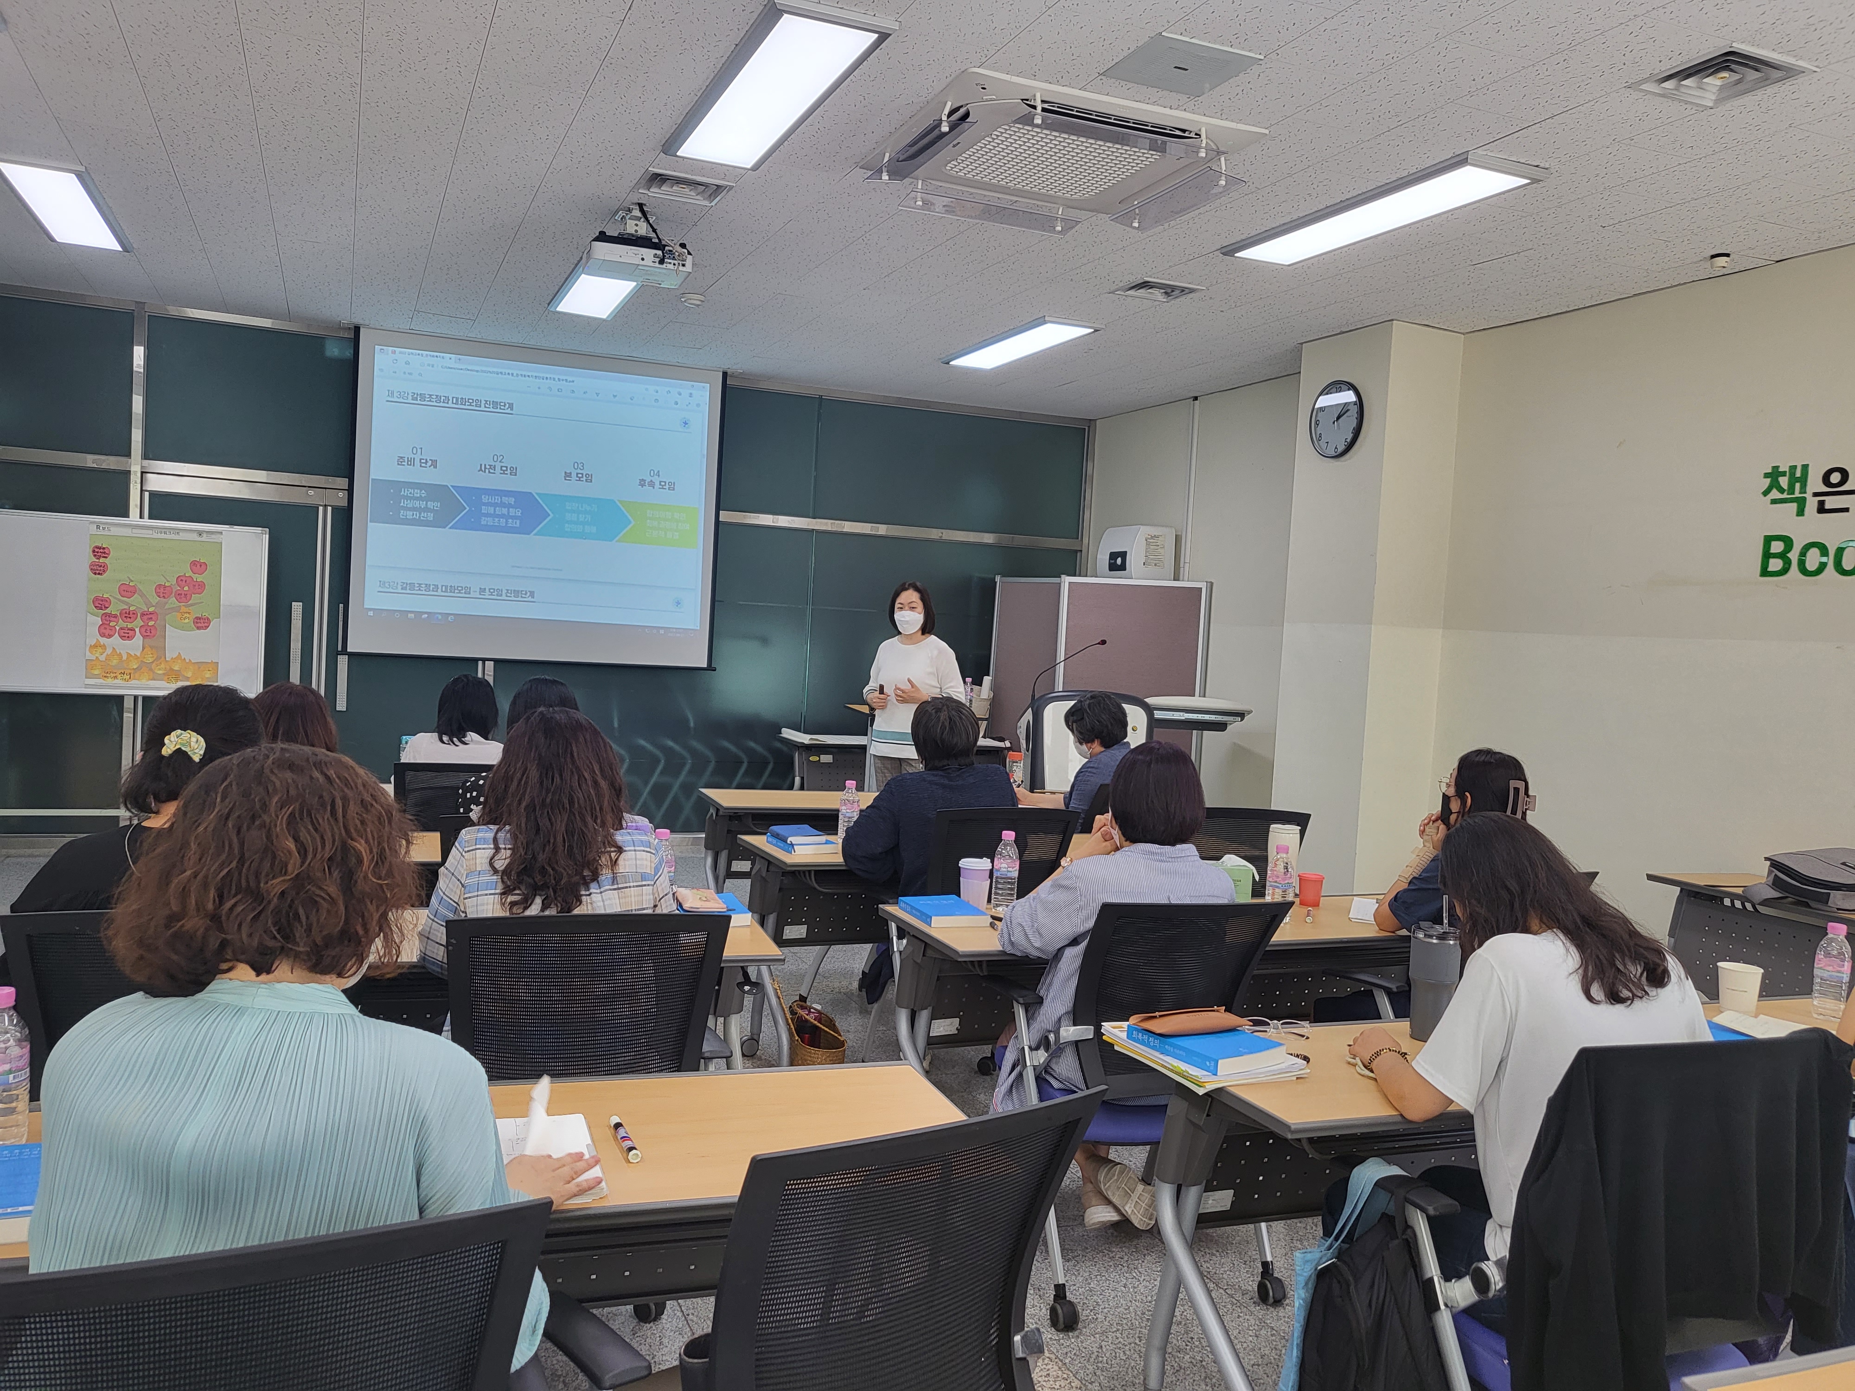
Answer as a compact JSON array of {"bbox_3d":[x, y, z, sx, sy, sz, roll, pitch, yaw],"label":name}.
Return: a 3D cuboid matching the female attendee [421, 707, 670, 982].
[{"bbox_3d":[-0.773,0.655,2.724,0.500,1.270,0.740,2,3,-23],"label":"female attendee"}]

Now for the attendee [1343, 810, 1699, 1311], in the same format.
[{"bbox_3d":[0.932,0.768,2.288,0.500,1.200,0.640,1,3,-28],"label":"attendee"}]

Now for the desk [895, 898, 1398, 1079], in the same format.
[{"bbox_3d":[0.787,0.956,3.739,1.800,0.735,0.510,2,3,-24],"label":"desk"}]

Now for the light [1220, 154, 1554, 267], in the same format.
[{"bbox_3d":[1.521,-1.643,4.818,0.319,0.040,1.286,2,3,-23],"label":"light"}]

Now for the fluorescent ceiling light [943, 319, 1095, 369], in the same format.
[{"bbox_3d":[0.476,-1.803,7.286,0.330,0.060,1.290,2,3,-23],"label":"fluorescent ceiling light"}]

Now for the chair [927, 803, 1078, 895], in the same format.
[{"bbox_3d":[0.115,0.765,4.250,0.600,0.910,0.600,2,3,-23],"label":"chair"}]

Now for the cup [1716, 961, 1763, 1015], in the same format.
[{"bbox_3d":[1.738,0.628,2.982,0.093,0.102,0.093,3,3,0],"label":"cup"}]

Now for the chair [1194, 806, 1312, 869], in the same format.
[{"bbox_3d":[0.871,0.788,4.543,0.600,0.910,0.600,2,3,-15],"label":"chair"}]

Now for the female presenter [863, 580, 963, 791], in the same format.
[{"bbox_3d":[-0.095,0.265,6.816,0.500,1.610,0.340,4,3,14],"label":"female presenter"}]

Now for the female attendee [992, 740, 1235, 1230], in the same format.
[{"bbox_3d":[0.417,0.693,3.089,0.530,1.210,0.620,2,3,-23],"label":"female attendee"}]

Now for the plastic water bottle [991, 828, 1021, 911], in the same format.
[{"bbox_3d":[0.211,0.457,3.678,0.066,0.204,0.066,3,3,0],"label":"plastic water bottle"}]

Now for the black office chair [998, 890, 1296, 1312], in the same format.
[{"bbox_3d":[0.461,0.868,3.102,0.600,0.940,0.620,2,3,-22],"label":"black office chair"}]

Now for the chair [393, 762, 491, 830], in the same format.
[{"bbox_3d":[-1.568,0.654,4.684,0.600,0.910,0.600,2,3,-23],"label":"chair"}]

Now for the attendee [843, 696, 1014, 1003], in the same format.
[{"bbox_3d":[-0.067,0.616,4.329,0.550,1.260,0.750,2,3,-23],"label":"attendee"}]

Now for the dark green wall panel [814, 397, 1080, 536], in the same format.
[{"bbox_3d":[0.189,-1.473,9.200,1.920,0.790,0.030,2,3,-23],"label":"dark green wall panel"}]

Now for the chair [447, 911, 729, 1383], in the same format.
[{"bbox_3d":[-0.682,0.811,2.621,0.600,0.910,0.600,2,3,-20],"label":"chair"}]

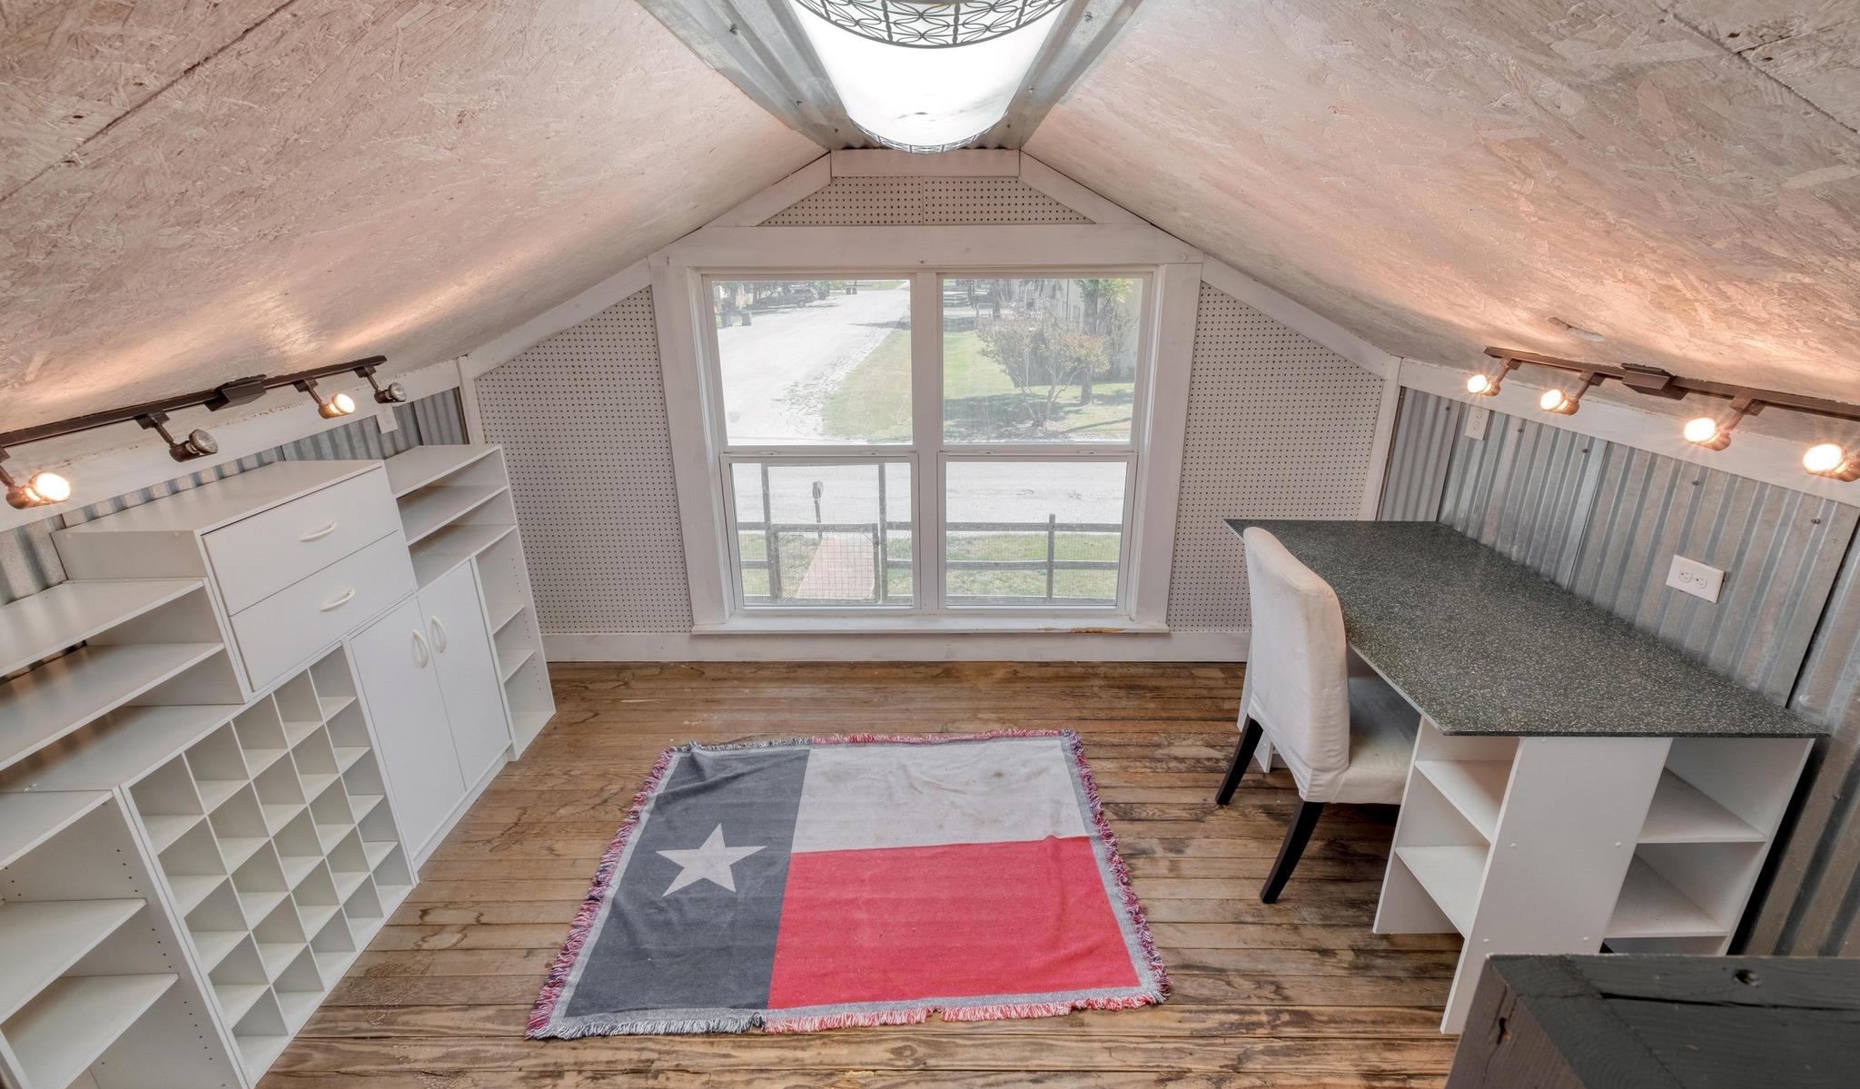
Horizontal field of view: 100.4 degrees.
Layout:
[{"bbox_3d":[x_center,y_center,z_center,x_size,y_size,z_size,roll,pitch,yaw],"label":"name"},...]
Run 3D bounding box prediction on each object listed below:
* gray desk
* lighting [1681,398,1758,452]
[{"bbox_3d":[1.409,0.522,2.298,0.745,0.805,1.348,0,20,1],"label":"gray desk"},{"bbox_3d":[1.479,-0.224,1.442,0.092,0.104,0.060,11,20,-10],"label":"lighting"}]

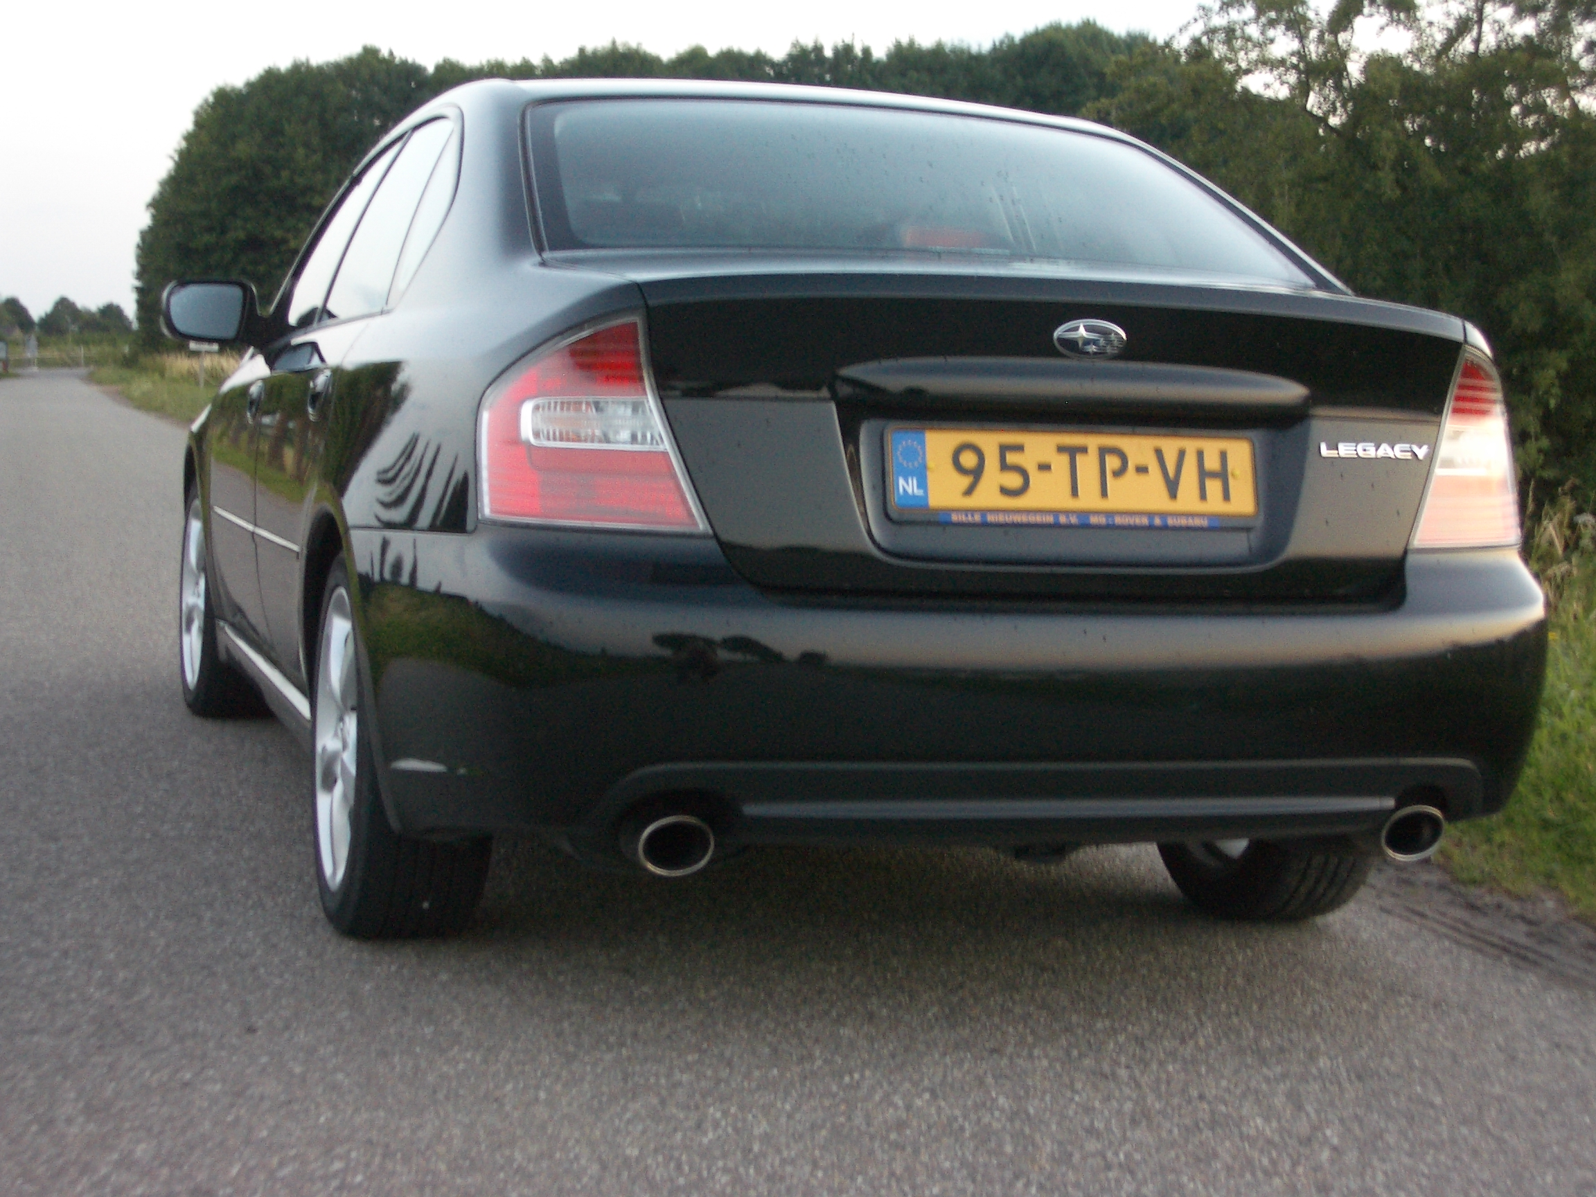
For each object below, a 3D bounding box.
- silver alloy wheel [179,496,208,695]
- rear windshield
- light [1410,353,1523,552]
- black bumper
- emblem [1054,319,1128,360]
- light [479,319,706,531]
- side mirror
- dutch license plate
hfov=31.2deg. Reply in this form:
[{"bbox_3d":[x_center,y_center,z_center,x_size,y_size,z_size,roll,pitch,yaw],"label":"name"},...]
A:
[{"bbox_3d":[-1.404,-0.006,7.024,0.180,0.465,0.465,1,5,-17],"label":"silver alloy wheel"},{"bbox_3d":[0.157,-0.653,4.533,1.240,0.100,0.670,1,33,-17],"label":"rear windshield"},{"bbox_3d":[0.956,-0.214,4.085,0.275,0.275,0.230,1,5,-17],"label":"light"},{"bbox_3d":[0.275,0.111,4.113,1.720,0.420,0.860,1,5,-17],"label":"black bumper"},{"bbox_3d":[0.384,-0.342,3.770,0.104,0.056,0.015,1,-7,-17],"label":"emblem"},{"bbox_3d":[-0.269,-0.229,3.714,0.275,0.275,0.230,1,5,-17],"label":"light"},{"bbox_3d":[-1.256,-0.611,6.103,0.205,0.140,0.120,1,5,-17],"label":"side mirror"},{"bbox_3d":[0.373,-0.160,3.799,0.527,0.122,0.020,1,-6,-17],"label":"dutch license plate"}]

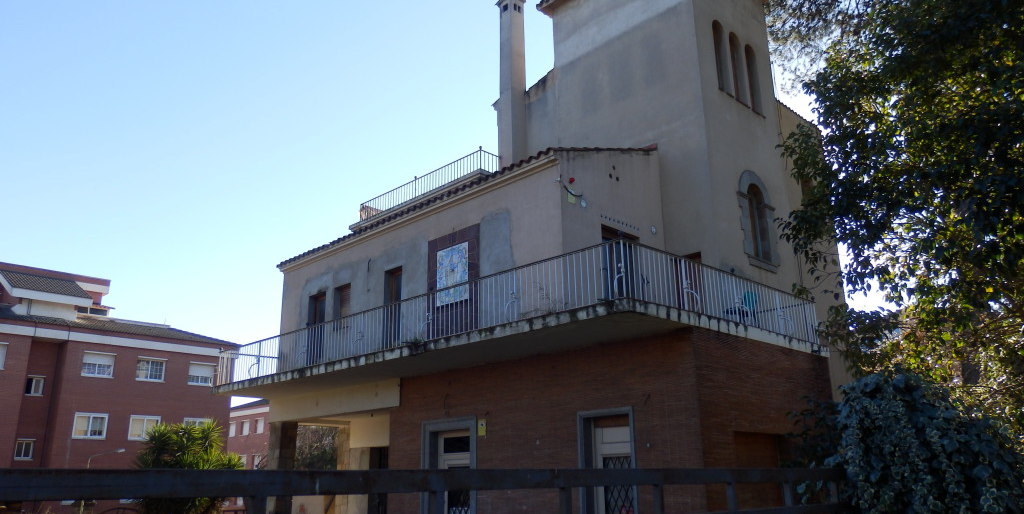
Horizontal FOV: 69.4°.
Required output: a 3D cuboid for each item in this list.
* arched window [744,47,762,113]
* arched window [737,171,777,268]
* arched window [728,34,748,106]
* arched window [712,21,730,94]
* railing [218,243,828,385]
[{"bbox_3d":[5.629,-4.153,17.415,0.567,1.776,0.220,15,-22,-42],"label":"arched window"},{"bbox_3d":[5.273,-0.788,15.999,1.646,2.046,0.250,15,-22,-42],"label":"arched window"},{"bbox_3d":[5.118,-4.286,16.939,0.577,1.776,0.220,15,-22,-42],"label":"arched window"},{"bbox_3d":[4.609,-4.418,16.466,0.577,1.776,0.220,15,-22,-42],"label":"arched window"},{"bbox_3d":[-0.852,2.121,16.545,5.999,1.023,12.927,15,-22,-42],"label":"railing"}]

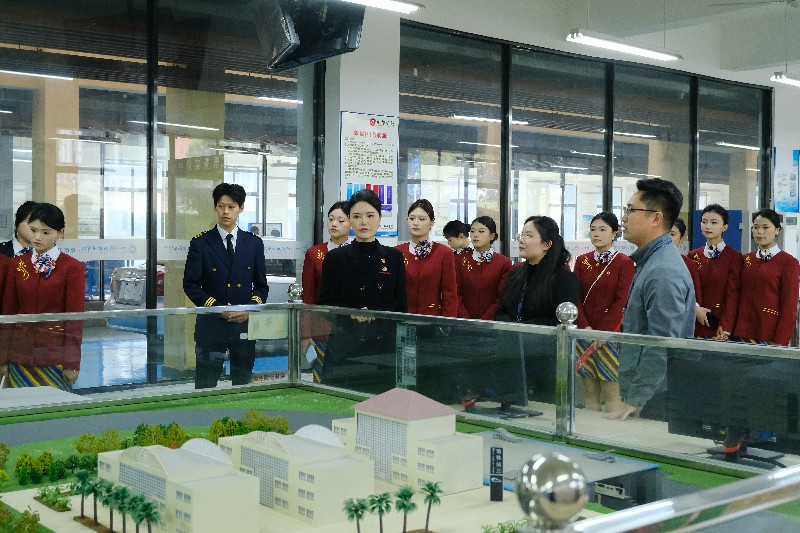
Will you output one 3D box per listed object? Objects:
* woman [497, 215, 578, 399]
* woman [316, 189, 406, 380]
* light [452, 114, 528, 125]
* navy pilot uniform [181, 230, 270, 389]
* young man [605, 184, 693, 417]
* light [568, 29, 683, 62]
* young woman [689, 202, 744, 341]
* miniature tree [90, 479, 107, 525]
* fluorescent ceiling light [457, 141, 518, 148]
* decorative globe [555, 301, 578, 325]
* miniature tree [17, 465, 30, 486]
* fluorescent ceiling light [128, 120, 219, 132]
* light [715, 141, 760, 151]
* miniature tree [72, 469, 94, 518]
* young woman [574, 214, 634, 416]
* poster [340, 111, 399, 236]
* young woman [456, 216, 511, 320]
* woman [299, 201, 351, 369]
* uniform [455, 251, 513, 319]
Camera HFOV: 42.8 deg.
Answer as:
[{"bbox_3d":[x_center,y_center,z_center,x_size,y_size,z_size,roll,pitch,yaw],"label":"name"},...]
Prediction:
[{"bbox_3d":[0.629,0.556,4.718,0.300,1.573,0.420,-1,2,-45],"label":"woman"},{"bbox_3d":[-0.178,0.481,4.900,0.460,1.708,0.320,0,1,-8],"label":"woman"},{"bbox_3d":[1.034,-1.681,11.788,1.220,0.070,0.090,-1,2,-39],"label":"light"},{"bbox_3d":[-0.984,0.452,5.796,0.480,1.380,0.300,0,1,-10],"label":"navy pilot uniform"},{"bbox_3d":[1.038,0.512,4.223,0.360,1.749,0.460,0,2,12],"label":"young man"},{"bbox_3d":[1.604,-1.575,7.300,1.200,0.085,0.130,-1,2,-38],"label":"light"},{"bbox_3d":[1.843,0.489,5.973,0.420,1.701,0.280,1,2,27],"label":"young woman"},{"bbox_3d":[-0.784,0.608,2.641,0.049,0.116,0.049,0,1,0],"label":"miniature tree"},{"bbox_3d":[1.284,-1.791,15.000,1.210,0.080,0.150,-1,2,-38],"label":"fluorescent ceiling light"},{"bbox_3d":[0.572,0.159,3.500,0.077,0.077,0.077,0,1,0],"label":"decorative globe"},{"bbox_3d":[-1.127,0.623,3.061,0.036,0.063,0.036,0,1,0],"label":"miniature tree"},{"bbox_3d":[-2.747,-1.738,12.588,1.220,0.070,0.090,-1,2,-39],"label":"fluorescent ceiling light"},{"bbox_3d":[5.094,-1.816,15.400,1.210,0.080,0.150,-1,2,-38],"label":"light"},{"bbox_3d":[-0.837,0.599,2.702,0.052,0.128,0.052,-1,2,-38],"label":"miniature tree"},{"bbox_3d":[1.235,0.503,6.222,0.420,1.661,0.280,1,2,22],"label":"young woman"},{"bbox_3d":[-0.227,-0.697,7.888,0.558,0.943,0.020,-1,2,-39],"label":"poster"},{"bbox_3d":[0.560,0.490,6.872,0.420,1.651,0.270,0,2,6],"label":"young woman"},{"bbox_3d":[-0.343,0.479,5.670,0.440,1.677,0.300,0,1,-12],"label":"woman"},{"bbox_3d":[0.514,0.191,6.307,0.420,0.580,0.260,0,1,10],"label":"uniform"}]

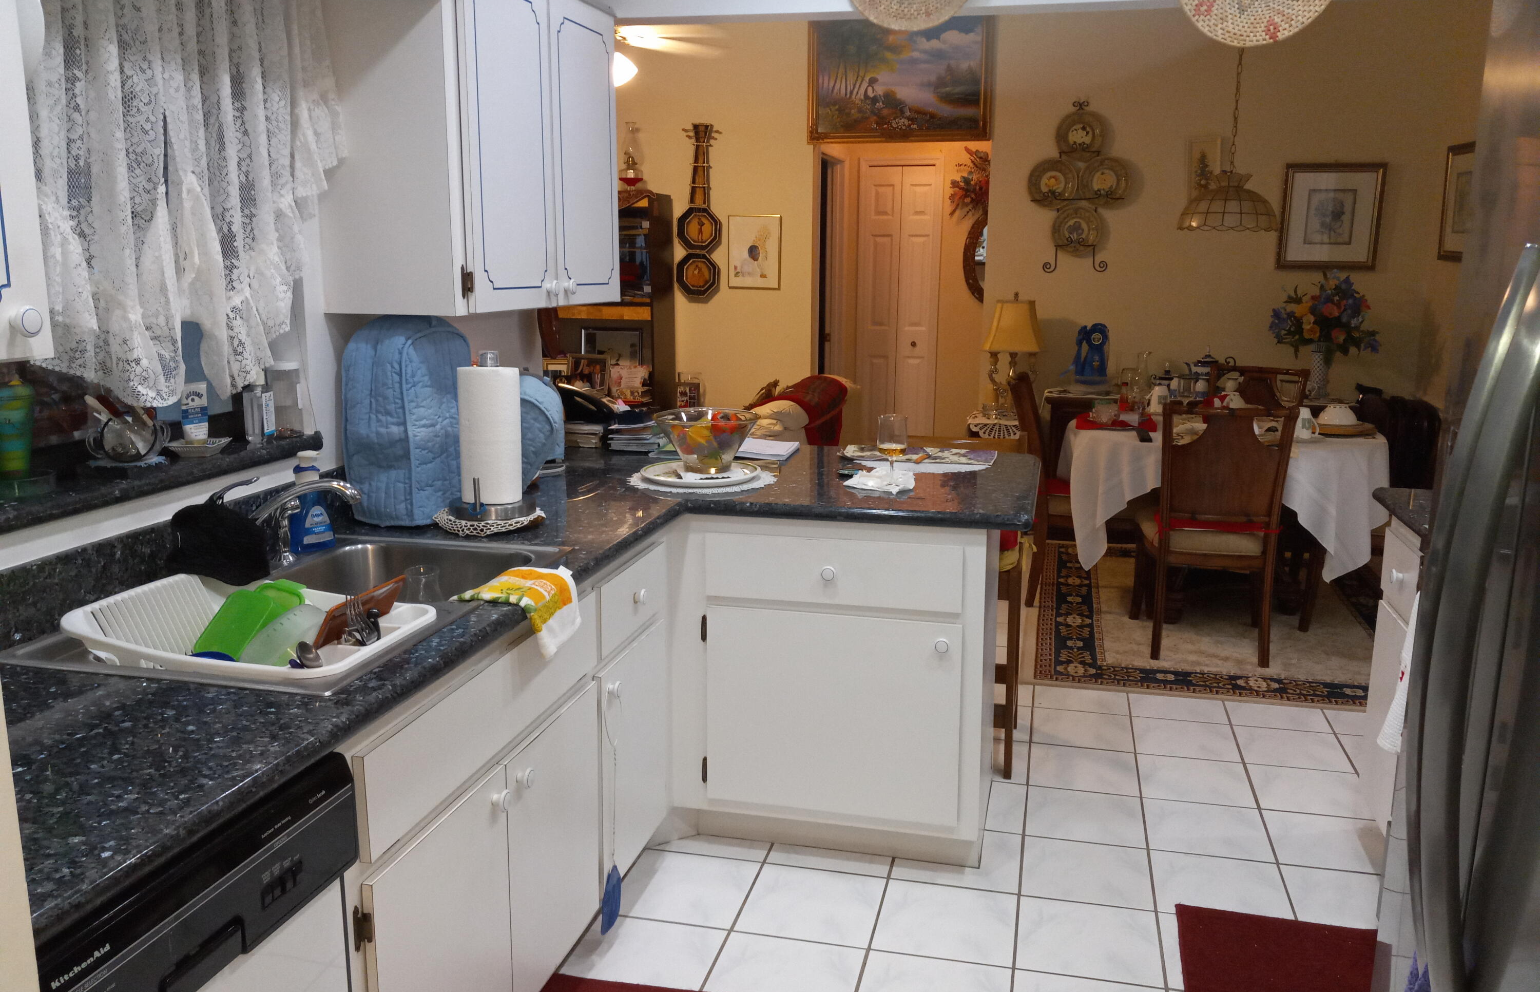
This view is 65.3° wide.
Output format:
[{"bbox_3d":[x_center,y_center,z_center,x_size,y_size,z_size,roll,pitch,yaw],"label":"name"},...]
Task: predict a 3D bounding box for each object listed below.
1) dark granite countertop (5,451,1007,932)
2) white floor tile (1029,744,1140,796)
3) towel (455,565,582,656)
[{"bbox_3d":[-0.246,0.139,2.333,1.457,0.045,2.852,3,11,13],"label":"dark granite countertop"},{"bbox_3d":[0.914,0.801,3.506,0.303,0.010,0.303,3,11,13],"label":"white floor tile"},{"bbox_3d":[-0.426,0.206,2.114,0.170,0.112,0.285,3,11,13],"label":"towel"}]

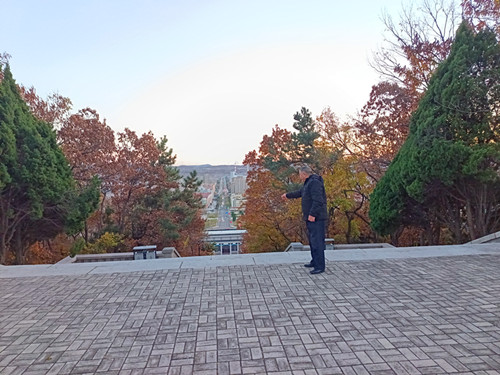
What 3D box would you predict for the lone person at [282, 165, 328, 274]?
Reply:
[{"bbox_3d":[0.897,0.502,5.603,0.720,1.700,0.540,-2,2,-1],"label":"lone person"}]

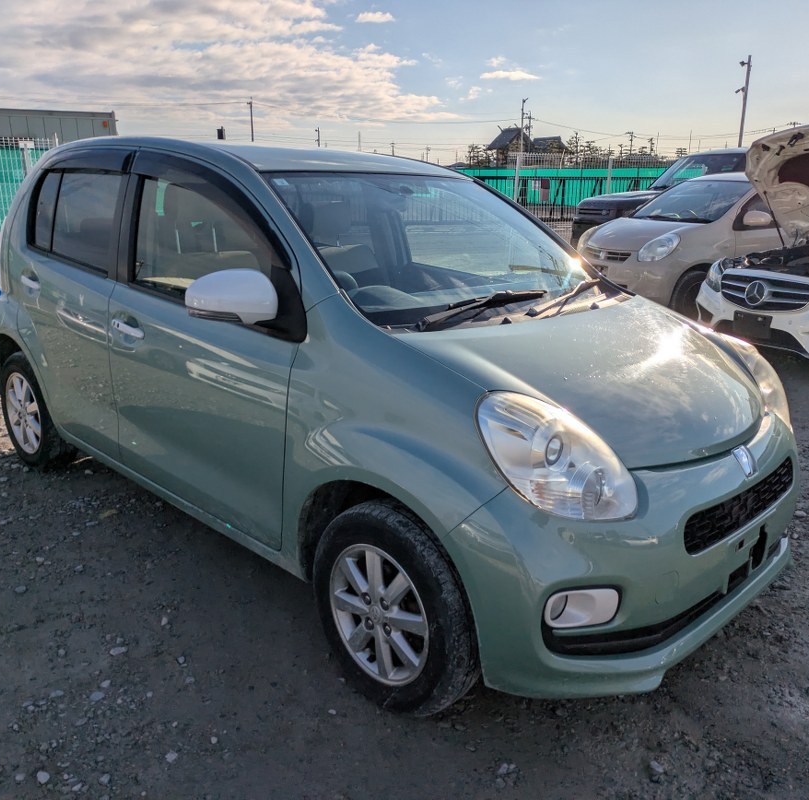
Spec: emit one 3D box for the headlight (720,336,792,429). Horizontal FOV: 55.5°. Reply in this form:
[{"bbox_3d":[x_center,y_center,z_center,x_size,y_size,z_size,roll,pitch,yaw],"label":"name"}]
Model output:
[{"bbox_3d":[1.182,-0.069,2.653,0.350,0.290,0.320,16,21,42],"label":"headlight"}]

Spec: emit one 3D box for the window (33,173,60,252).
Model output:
[{"bbox_3d":[-1.519,-0.809,3.274,0.190,0.335,0.040,12,1,43],"label":"window"}]

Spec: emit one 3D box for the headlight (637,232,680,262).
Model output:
[{"bbox_3d":[2.541,-1.514,7.688,0.380,0.260,0.290,-11,18,-31],"label":"headlight"}]

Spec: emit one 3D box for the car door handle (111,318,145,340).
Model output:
[{"bbox_3d":[-0.976,-0.245,2.713,0.225,0.040,0.045,16,21,42],"label":"car door handle"}]

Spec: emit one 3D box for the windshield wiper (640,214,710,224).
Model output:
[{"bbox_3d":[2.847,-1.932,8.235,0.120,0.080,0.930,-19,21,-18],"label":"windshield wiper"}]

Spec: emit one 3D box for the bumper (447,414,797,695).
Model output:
[{"bbox_3d":[0.815,0.357,2.270,0.460,0.590,1.650,16,21,42],"label":"bumper"}]

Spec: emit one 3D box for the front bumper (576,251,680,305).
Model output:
[{"bbox_3d":[2.181,-1.298,8.020,0.460,0.580,1.640,-6,16,-20],"label":"front bumper"}]

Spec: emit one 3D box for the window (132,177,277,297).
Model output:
[{"bbox_3d":[-0.648,-0.526,2.514,0.910,0.430,0.050,16,5,41],"label":"window"}]

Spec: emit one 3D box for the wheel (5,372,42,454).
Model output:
[{"bbox_3d":[-1.796,0.056,3.733,0.390,0.390,0.150,16,20,41],"label":"wheel"}]

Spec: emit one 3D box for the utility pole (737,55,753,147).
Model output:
[{"bbox_3d":[16.901,-13.702,38.987,0.500,7.000,0.300,0,16,0],"label":"utility pole"}]

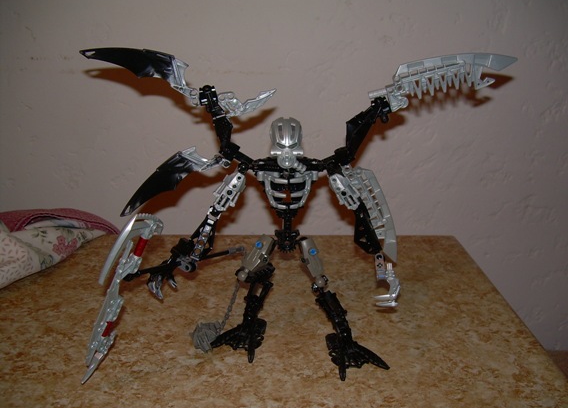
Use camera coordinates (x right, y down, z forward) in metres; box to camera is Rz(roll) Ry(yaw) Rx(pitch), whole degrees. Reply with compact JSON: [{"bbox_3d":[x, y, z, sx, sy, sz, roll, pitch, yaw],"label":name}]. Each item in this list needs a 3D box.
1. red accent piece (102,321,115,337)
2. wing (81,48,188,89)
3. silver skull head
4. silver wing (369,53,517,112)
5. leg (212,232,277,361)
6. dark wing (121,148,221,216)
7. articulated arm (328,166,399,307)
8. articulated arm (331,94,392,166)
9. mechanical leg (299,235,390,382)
[{"bbox_3d":[-0.157,0.112,0.557,0.005,0.015,0.006,22,-6,0],"label":"red accent piece"},{"bbox_3d":[-0.130,-0.123,0.550,0.102,0.027,0.015,9,0,-7],"label":"wing"},{"bbox_3d":[0.003,-0.054,0.554,0.030,0.043,0.034,0,18,0],"label":"silver skull head"},{"bbox_3d":[0.141,-0.113,0.555,0.135,0.038,0.018,-14,0,0],"label":"silver wing"},{"bbox_3d":[-0.040,0.086,0.598,0.063,0.115,0.062,0,18,0],"label":"leg"},{"bbox_3d":[-0.106,-0.021,0.557,0.102,0.026,0.015,-34,0,-7],"label":"dark wing"},{"bbox_3d":[0.073,0.029,0.583,0.063,0.135,0.045,0,18,0],"label":"articulated arm"},{"bbox_3d":[0.069,-0.067,0.560,0.028,0.072,0.025,41,0,0],"label":"articulated arm"},{"bbox_3d":[0.056,0.092,0.577,0.077,0.118,0.066,0,18,0],"label":"mechanical leg"}]

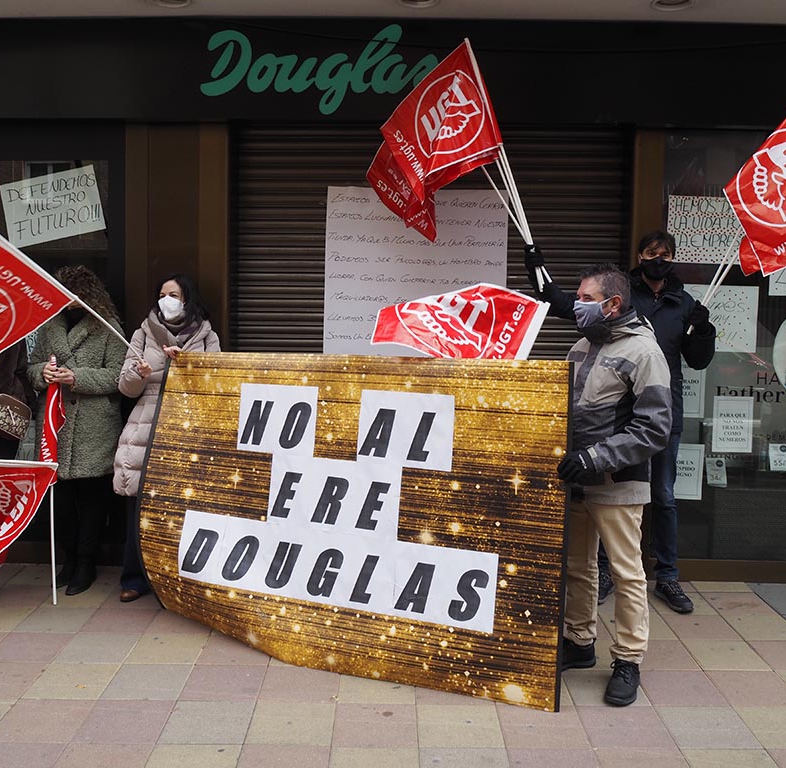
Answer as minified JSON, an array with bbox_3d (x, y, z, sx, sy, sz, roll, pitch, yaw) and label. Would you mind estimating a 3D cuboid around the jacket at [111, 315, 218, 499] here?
[{"bbox_3d":[-1.097,0.100,4.030,0.480,0.900,0.370,2,5,11],"label":"jacket"}]

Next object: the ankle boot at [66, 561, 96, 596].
[{"bbox_3d":[-1.636,1.019,4.350,0.095,0.140,0.250,2,6,9],"label":"ankle boot"}]

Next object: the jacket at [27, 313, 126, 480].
[{"bbox_3d":[-1.559,0.062,4.080,0.460,0.830,0.360,1,5,6],"label":"jacket"}]

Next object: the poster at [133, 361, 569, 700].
[{"bbox_3d":[-0.271,0.524,3.411,1.970,1.310,0.200,3,6,25],"label":"poster"}]

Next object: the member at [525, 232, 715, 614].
[{"bbox_3d":[1.120,0.154,4.060,0.870,1.810,0.480,1,5,3],"label":"member"}]

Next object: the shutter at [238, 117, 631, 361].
[{"bbox_3d":[0.202,-0.187,4.575,2.150,2.430,0.080,1,5,0],"label":"shutter"}]

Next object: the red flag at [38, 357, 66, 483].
[{"bbox_3d":[-1.683,0.189,4.070,0.135,0.600,0.110,1,5,0],"label":"red flag"}]

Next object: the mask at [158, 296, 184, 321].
[{"bbox_3d":[-1.096,-0.374,4.080,0.125,0.135,0.090,2,6,9],"label":"mask"}]

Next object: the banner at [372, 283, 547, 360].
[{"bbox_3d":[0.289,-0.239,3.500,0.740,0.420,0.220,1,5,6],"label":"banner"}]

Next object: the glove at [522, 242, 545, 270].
[{"bbox_3d":[0.676,-0.610,3.960,0.105,0.140,0.110,2,6,17],"label":"glove"}]

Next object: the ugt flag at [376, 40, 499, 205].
[{"bbox_3d":[0.223,-1.230,3.880,0.550,0.730,0.200,1,5,6],"label":"ugt flag"}]

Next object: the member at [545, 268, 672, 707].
[{"bbox_3d":[0.882,0.377,3.300,0.450,1.690,0.530,-3,7,-35],"label":"member"}]

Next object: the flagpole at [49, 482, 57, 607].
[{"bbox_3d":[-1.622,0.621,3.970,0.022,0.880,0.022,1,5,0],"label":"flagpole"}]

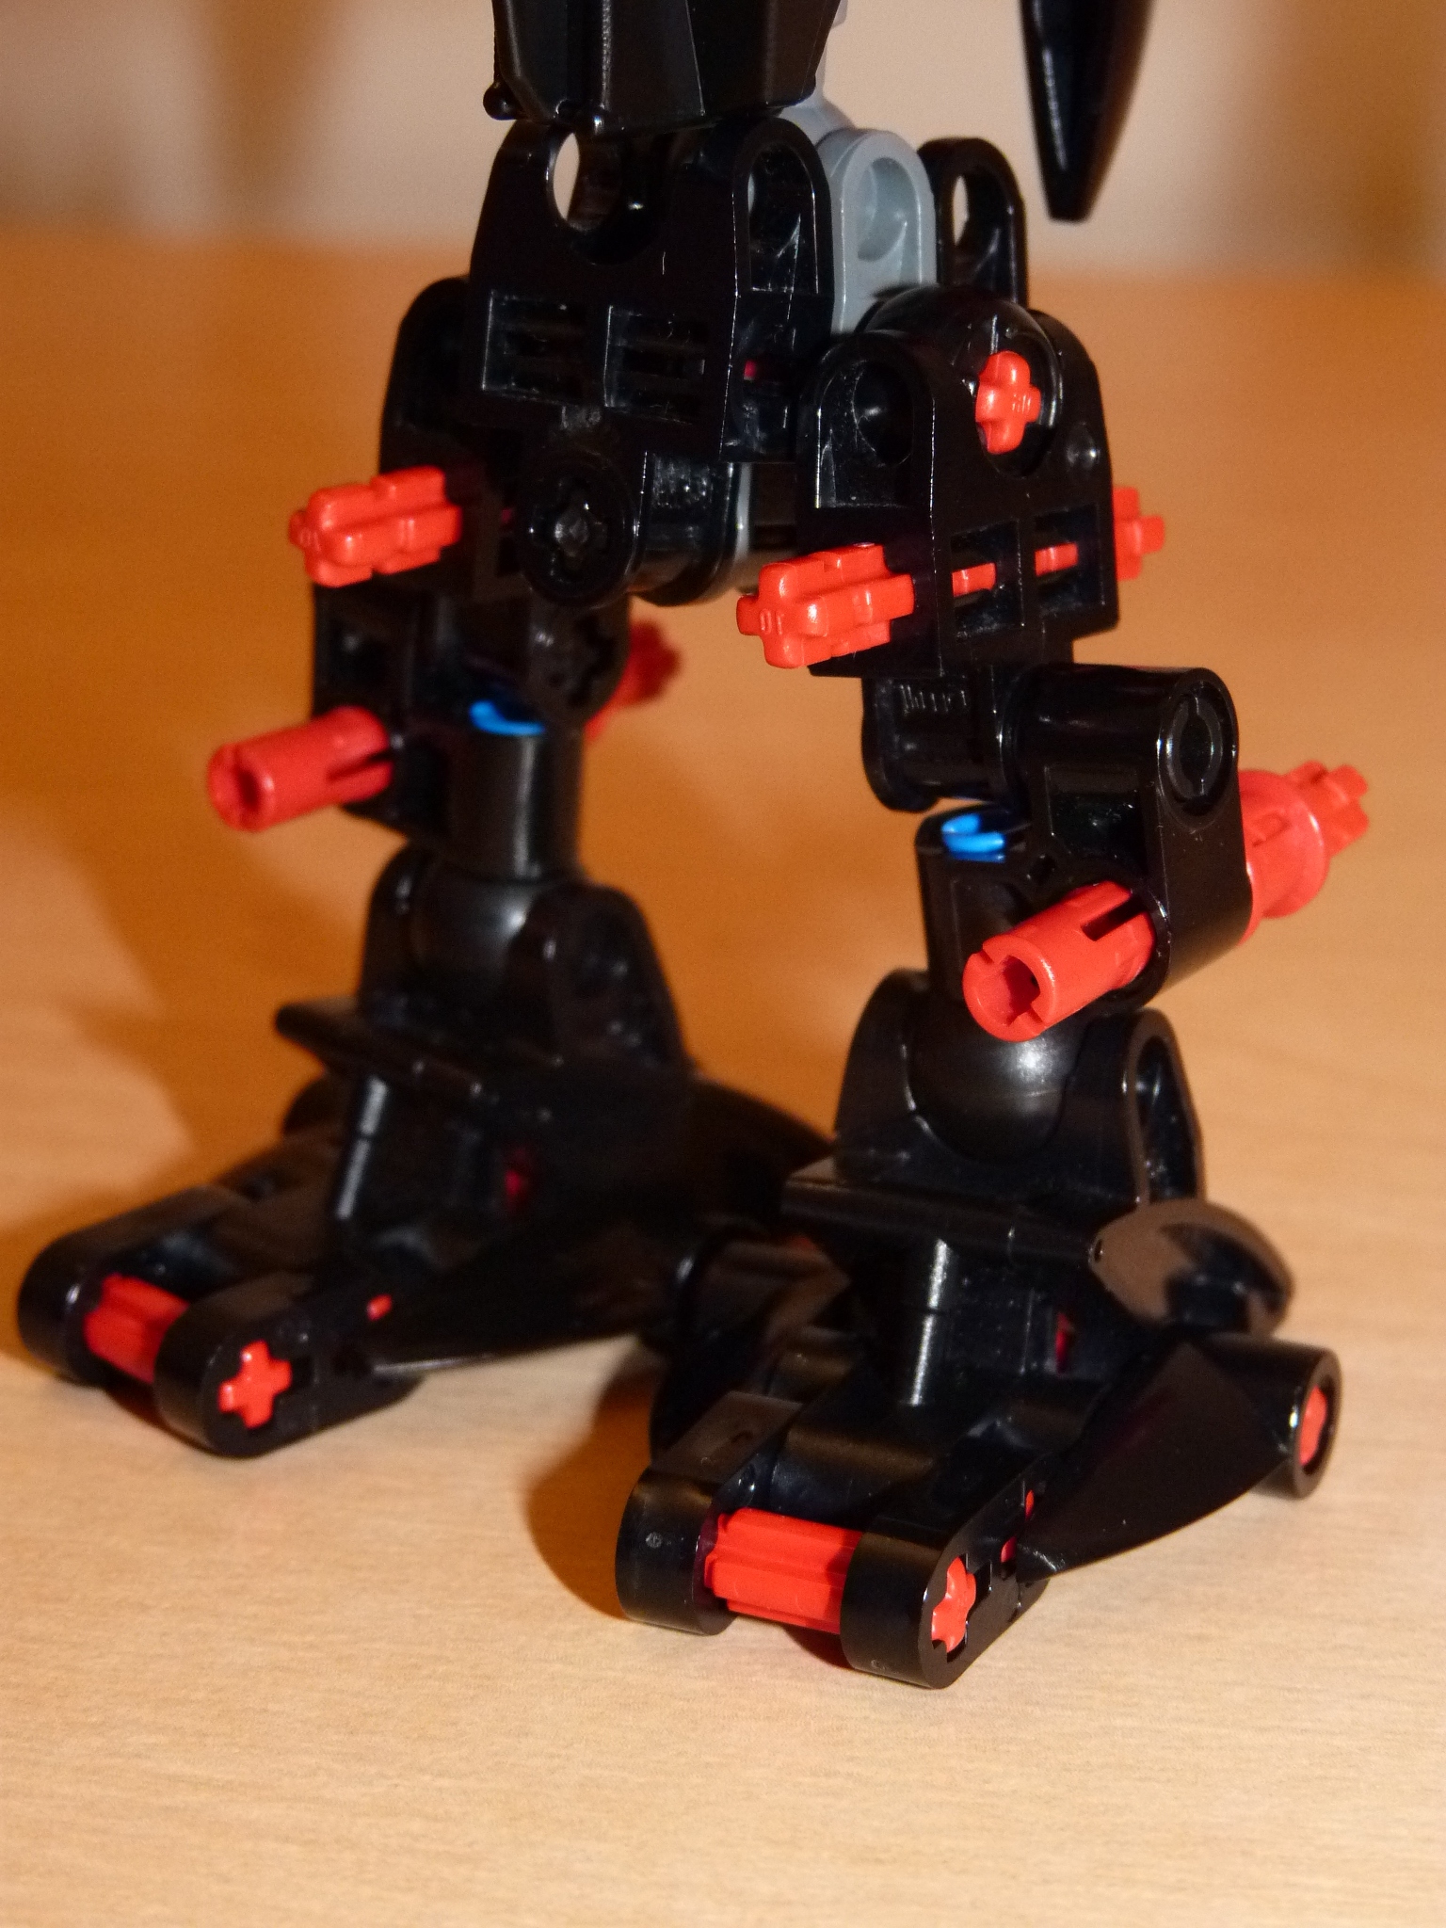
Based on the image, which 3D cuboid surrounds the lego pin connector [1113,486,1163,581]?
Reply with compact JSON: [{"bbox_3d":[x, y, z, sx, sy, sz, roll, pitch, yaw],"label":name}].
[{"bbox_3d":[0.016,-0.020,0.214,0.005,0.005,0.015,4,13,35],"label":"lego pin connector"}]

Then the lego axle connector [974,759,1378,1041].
[{"bbox_3d":[0.022,-0.003,0.208,0.007,0.007,0.031,12,23,33],"label":"lego axle connector"}]

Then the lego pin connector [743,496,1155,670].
[{"bbox_3d":[0.011,-0.019,0.207,0.005,0.005,0.032,4,13,35],"label":"lego pin connector"}]

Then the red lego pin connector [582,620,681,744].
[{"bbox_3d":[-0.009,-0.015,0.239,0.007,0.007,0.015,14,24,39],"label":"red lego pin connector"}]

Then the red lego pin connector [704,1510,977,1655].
[{"bbox_3d":[0.004,0.029,0.208,0.015,0.005,0.005,9,18,26],"label":"red lego pin connector"}]

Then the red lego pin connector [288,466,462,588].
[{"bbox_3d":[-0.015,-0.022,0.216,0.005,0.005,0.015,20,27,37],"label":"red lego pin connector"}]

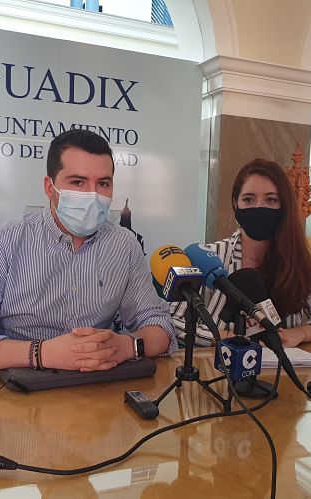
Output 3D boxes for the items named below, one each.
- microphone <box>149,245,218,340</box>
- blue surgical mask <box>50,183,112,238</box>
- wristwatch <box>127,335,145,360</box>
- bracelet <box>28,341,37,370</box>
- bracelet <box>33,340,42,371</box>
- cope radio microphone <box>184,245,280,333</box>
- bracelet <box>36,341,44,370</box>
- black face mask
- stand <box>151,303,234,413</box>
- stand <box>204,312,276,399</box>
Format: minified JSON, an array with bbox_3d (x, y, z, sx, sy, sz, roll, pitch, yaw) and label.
[{"bbox_3d":[0.058,0.081,0.955,0.085,0.085,0.260,0,30,-23],"label":"microphone"},{"bbox_3d":[-0.168,-0.087,1.150,0.145,0.115,0.100,-1,6,-25],"label":"blue surgical mask"},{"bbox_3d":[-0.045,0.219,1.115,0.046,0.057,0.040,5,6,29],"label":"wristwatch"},{"bbox_3d":[-0.255,0.221,1.040,0.010,0.060,0.055,2,5,-2],"label":"bracelet"},{"bbox_3d":[-0.244,0.221,1.040,0.009,0.060,0.055,2,5,-2],"label":"bracelet"},{"bbox_3d":[0.143,0.076,0.990,0.085,0.085,0.275,-2,32,-35],"label":"cope radio microphone"},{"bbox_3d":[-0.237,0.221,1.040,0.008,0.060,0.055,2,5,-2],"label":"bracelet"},{"bbox_3d":[0.281,-0.070,1.350,0.130,0.100,0.085,3,6,8],"label":"black face mask"},{"bbox_3d":[0.071,0.194,0.950,0.140,0.190,0.125,0,6,-18],"label":"stand"},{"bbox_3d":[0.172,0.205,1.015,0.135,0.160,0.120,0,6,-18],"label":"stand"}]

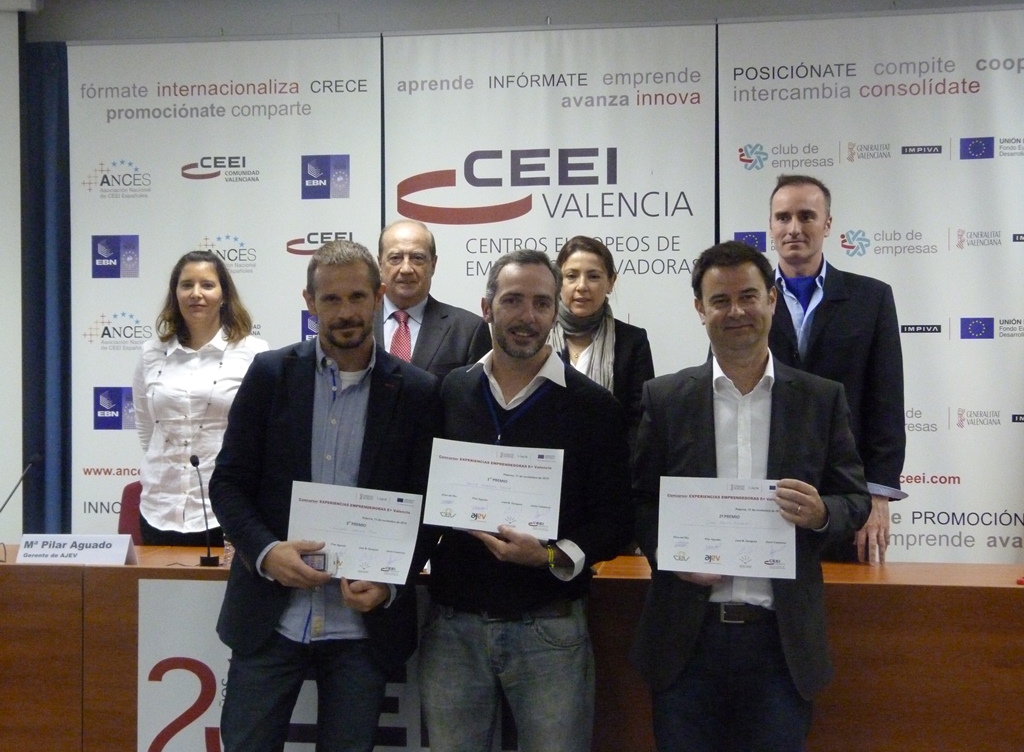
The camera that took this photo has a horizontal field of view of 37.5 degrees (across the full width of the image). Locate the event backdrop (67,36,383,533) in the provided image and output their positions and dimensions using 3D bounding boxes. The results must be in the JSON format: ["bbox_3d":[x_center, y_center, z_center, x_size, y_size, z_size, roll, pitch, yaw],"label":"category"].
[{"bbox_3d":[-1.074,-0.216,5.609,1.217,2.050,0.030,0,1,9],"label":"event backdrop"}]

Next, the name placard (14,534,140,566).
[{"bbox_3d":[-1.164,0.465,4.040,0.295,0.080,0.080,0,1,5],"label":"name placard"}]

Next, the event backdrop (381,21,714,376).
[{"bbox_3d":[0.128,-0.210,5.410,1.200,2.050,0.030,0,1,9],"label":"event backdrop"}]

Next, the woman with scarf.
[{"bbox_3d":[0.214,0.421,4.380,0.430,1.650,0.290,0,1,3],"label":"woman with scarf"}]

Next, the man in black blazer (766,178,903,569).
[{"bbox_3d":[0.830,0.340,4.241,0.560,1.810,0.340,0,1,7],"label":"man in black blazer"}]

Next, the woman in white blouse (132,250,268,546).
[{"bbox_3d":[-0.941,0.441,4.560,0.440,1.640,0.290,0,1,3],"label":"woman in white blouse"}]

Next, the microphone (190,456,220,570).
[{"bbox_3d":[-0.817,0.361,4.040,0.075,0.296,0.110,0,1,-11],"label":"microphone"}]

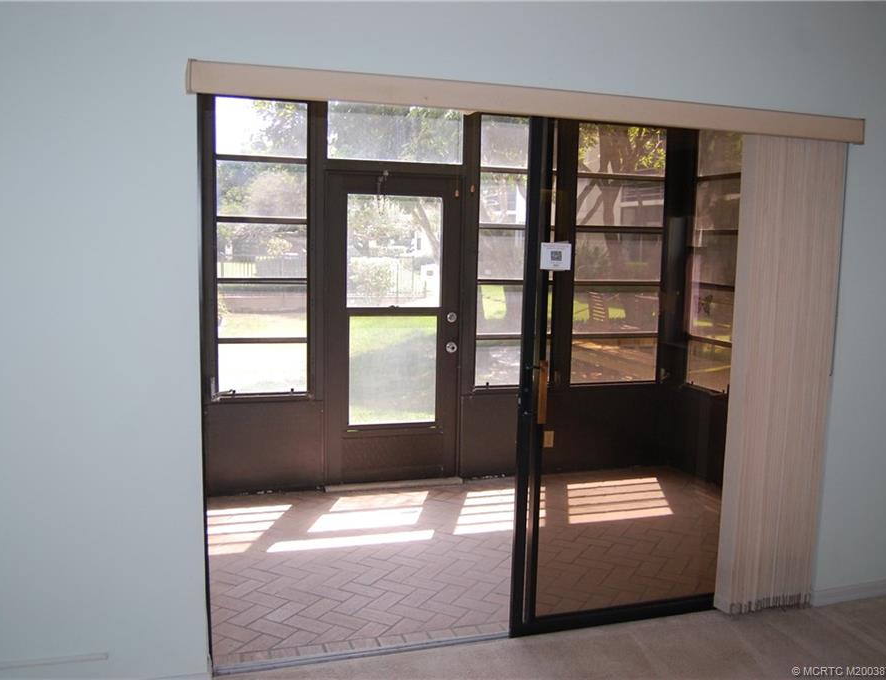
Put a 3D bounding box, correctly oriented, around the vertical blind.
[{"bbox_3d":[1.374,0.151,3.234,0.420,1.945,0.095,-1,7,-17],"label":"vertical blind"}]

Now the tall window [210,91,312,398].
[{"bbox_3d":[-1.106,-0.548,4.854,0.572,1.818,0.080,-1,7,-17],"label":"tall window"}]

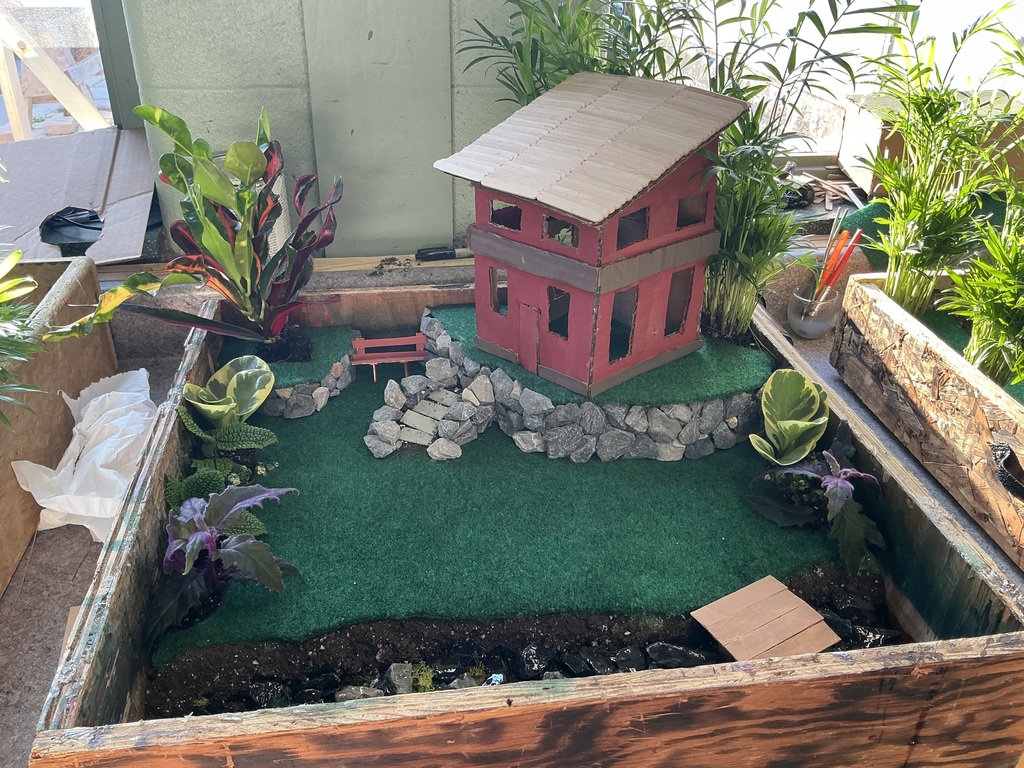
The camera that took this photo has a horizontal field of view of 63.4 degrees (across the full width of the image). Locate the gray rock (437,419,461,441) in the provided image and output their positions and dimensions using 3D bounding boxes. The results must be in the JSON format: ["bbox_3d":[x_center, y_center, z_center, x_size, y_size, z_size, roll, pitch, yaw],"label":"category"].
[{"bbox_3d":[-0.082,0.059,1.074,0.030,0.029,0.030,-3,31,-8],"label":"gray rock"}]

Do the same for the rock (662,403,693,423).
[{"bbox_3d":[0.235,0.041,1.176,0.043,0.028,0.033,2,30,0],"label":"rock"}]

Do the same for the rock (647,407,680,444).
[{"bbox_3d":[0.226,0.062,1.225,0.052,0.047,0.042,2,32,0],"label":"rock"}]

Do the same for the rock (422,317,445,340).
[{"bbox_3d":[-0.135,-0.096,1.427,0.038,0.038,0.032,2,32,0],"label":"rock"}]

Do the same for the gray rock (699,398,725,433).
[{"bbox_3d":[0.300,0.047,1.247,0.039,0.050,0.037,2,32,0],"label":"gray rock"}]

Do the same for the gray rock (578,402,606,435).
[{"bbox_3d":[0.114,0.049,1.173,0.040,0.044,0.035,2,30,0],"label":"gray rock"}]

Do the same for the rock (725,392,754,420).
[{"bbox_3d":[0.332,0.033,1.208,0.044,0.037,0.038,2,30,0],"label":"rock"}]

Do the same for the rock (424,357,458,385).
[{"bbox_3d":[-0.110,-0.021,1.292,0.053,0.039,0.042,2,30,0],"label":"rock"}]

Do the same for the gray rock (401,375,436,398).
[{"bbox_3d":[-0.150,0.004,1.329,0.058,0.033,0.039,2,32,0],"label":"gray rock"}]

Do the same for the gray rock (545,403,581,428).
[{"bbox_3d":[0.065,0.041,1.070,0.045,0.033,0.040,-3,31,-8],"label":"gray rock"}]

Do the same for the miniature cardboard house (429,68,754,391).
[{"bbox_3d":[0.098,-0.227,1.172,0.297,0.331,0.325,-24,37,-36],"label":"miniature cardboard house"}]

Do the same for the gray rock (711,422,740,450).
[{"bbox_3d":[0.284,0.070,1.101,0.039,0.037,0.038,-3,31,-8],"label":"gray rock"}]

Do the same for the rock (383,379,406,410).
[{"bbox_3d":[-0.183,0.016,1.287,0.037,0.050,0.032,2,30,0],"label":"rock"}]

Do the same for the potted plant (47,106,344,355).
[{"bbox_3d":[-0.419,-0.193,1.084,0.390,0.335,0.250,-3,31,-8],"label":"potted plant"}]

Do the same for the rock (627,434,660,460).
[{"bbox_3d":[0.169,0.082,1.073,0.040,0.034,0.037,-3,31,-8],"label":"rock"}]

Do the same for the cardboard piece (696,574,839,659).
[{"bbox_3d":[0.293,0.288,0.965,0.130,0.022,0.118,-16,36,-27],"label":"cardboard piece"}]

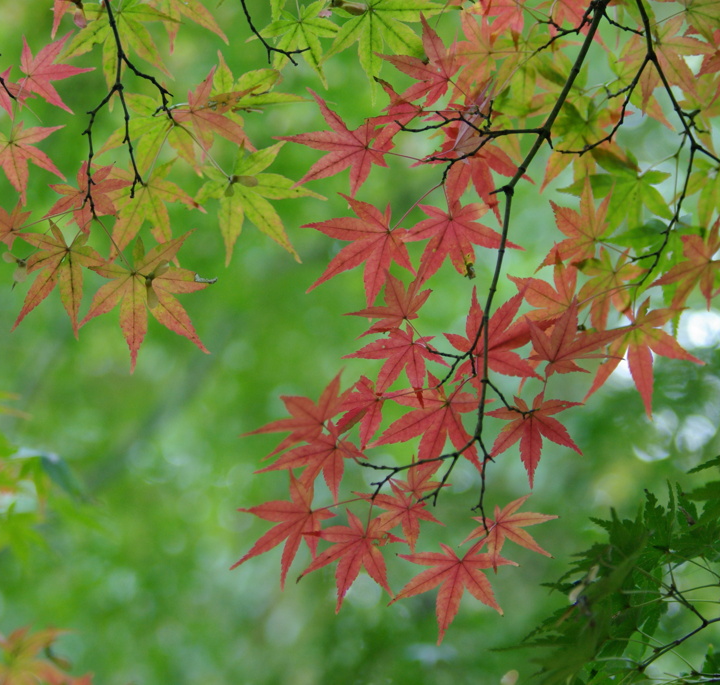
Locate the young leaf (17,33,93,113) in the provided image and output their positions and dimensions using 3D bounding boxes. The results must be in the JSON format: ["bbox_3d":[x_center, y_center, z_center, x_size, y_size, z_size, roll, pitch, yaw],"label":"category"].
[{"bbox_3d":[-0.172,-0.152,1.200,0.042,0.045,0.018,0,0,-20],"label":"young leaf"}]

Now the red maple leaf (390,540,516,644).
[{"bbox_3d":[0.050,0.135,1.150,0.068,0.055,0.018,0,10,0],"label":"red maple leaf"}]

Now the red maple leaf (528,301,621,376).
[{"bbox_3d":[0.119,-0.003,1.180,0.056,0.041,0.030,0,25,0],"label":"red maple leaf"}]

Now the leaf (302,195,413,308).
[{"bbox_3d":[-0.001,-0.051,1.200,0.065,0.064,0.022,0,-5,10],"label":"leaf"}]

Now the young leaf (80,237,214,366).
[{"bbox_3d":[-0.119,-0.022,1.200,0.076,0.079,0.023,0,-10,0],"label":"young leaf"}]

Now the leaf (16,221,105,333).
[{"bbox_3d":[-0.162,-0.035,1.150,0.048,0.061,0.018,0,5,-15],"label":"leaf"}]

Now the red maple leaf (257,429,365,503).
[{"bbox_3d":[-0.027,0.066,1.150,0.058,0.039,0.018,0,20,0],"label":"red maple leaf"}]

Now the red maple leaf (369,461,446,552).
[{"bbox_3d":[0.024,0.094,1.200,0.049,0.047,0.018,0,0,0],"label":"red maple leaf"}]

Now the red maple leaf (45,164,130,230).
[{"bbox_3d":[-0.150,-0.080,1.180,0.046,0.038,0.018,0,20,0],"label":"red maple leaf"}]

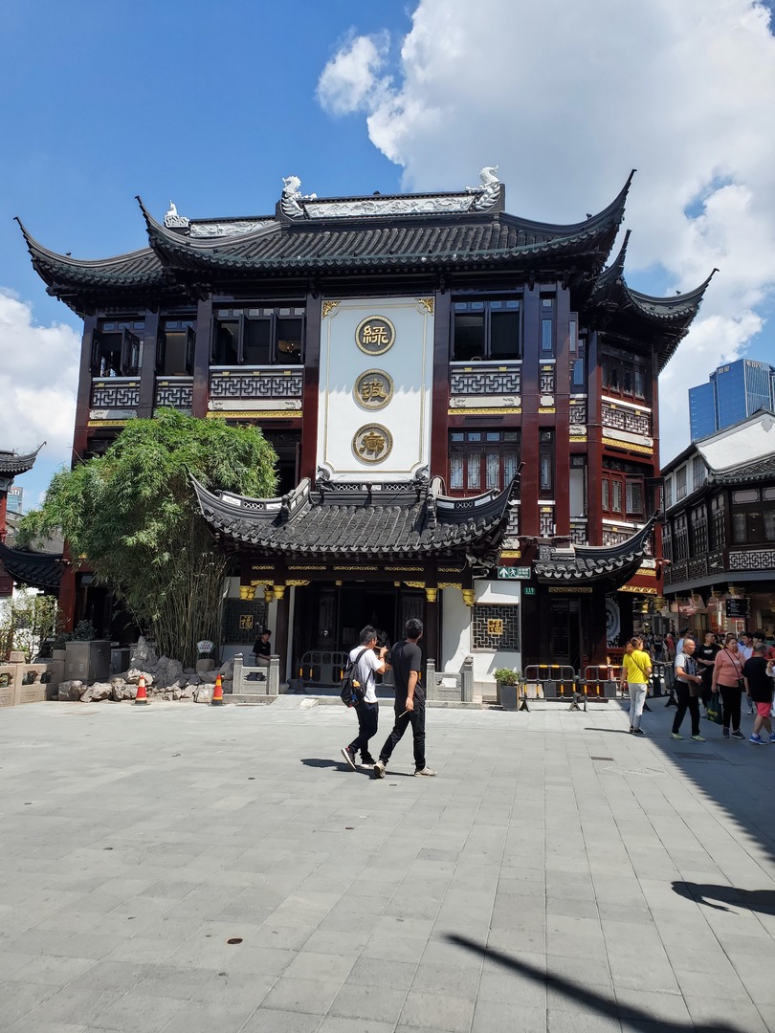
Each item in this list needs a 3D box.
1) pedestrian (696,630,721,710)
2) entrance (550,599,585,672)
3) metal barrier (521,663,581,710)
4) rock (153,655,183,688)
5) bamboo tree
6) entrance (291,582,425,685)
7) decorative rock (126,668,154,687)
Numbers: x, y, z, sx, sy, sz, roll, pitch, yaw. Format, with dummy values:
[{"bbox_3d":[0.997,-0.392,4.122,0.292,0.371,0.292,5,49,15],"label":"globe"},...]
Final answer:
[{"bbox_3d":[6.980,3.439,16.950,0.550,1.760,0.380,1,-9,6],"label":"pedestrian"},{"bbox_3d":[4.454,3.284,19.416,0.850,2.500,0.250,0,-9,8],"label":"entrance"},{"bbox_3d":[3.550,3.741,16.950,1.300,0.980,0.450,3,-9,-13],"label":"metal barrier"},{"bbox_3d":[-4.972,3.536,17.650,0.640,0.670,0.550,0,-8,7],"label":"rock"},{"bbox_3d":[-5.674,0.508,18.300,5.400,6.200,4.200,0,-8,7],"label":"bamboo tree"},{"bbox_3d":[-0.662,2.789,18.684,3.200,2.500,0.700,0,-9,8],"label":"entrance"},{"bbox_3d":[-5.545,3.625,17.400,0.550,0.410,0.450,0,-8,7],"label":"decorative rock"}]

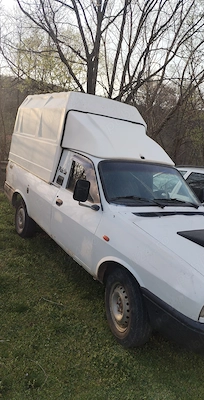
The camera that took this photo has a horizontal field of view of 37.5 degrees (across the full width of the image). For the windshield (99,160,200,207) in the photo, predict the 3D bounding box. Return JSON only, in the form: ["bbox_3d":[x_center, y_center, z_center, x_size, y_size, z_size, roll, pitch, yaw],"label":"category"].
[{"bbox_3d":[0.520,-0.180,3.139,1.230,0.110,0.540,2,55,-32],"label":"windshield"}]

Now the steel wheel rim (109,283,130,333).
[{"bbox_3d":[0.177,0.823,2.319,0.115,0.365,0.365,4,10,-23],"label":"steel wheel rim"}]

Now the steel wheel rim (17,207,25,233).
[{"bbox_3d":[-1.144,0.292,4.420,0.115,0.360,0.360,2,11,-32],"label":"steel wheel rim"}]

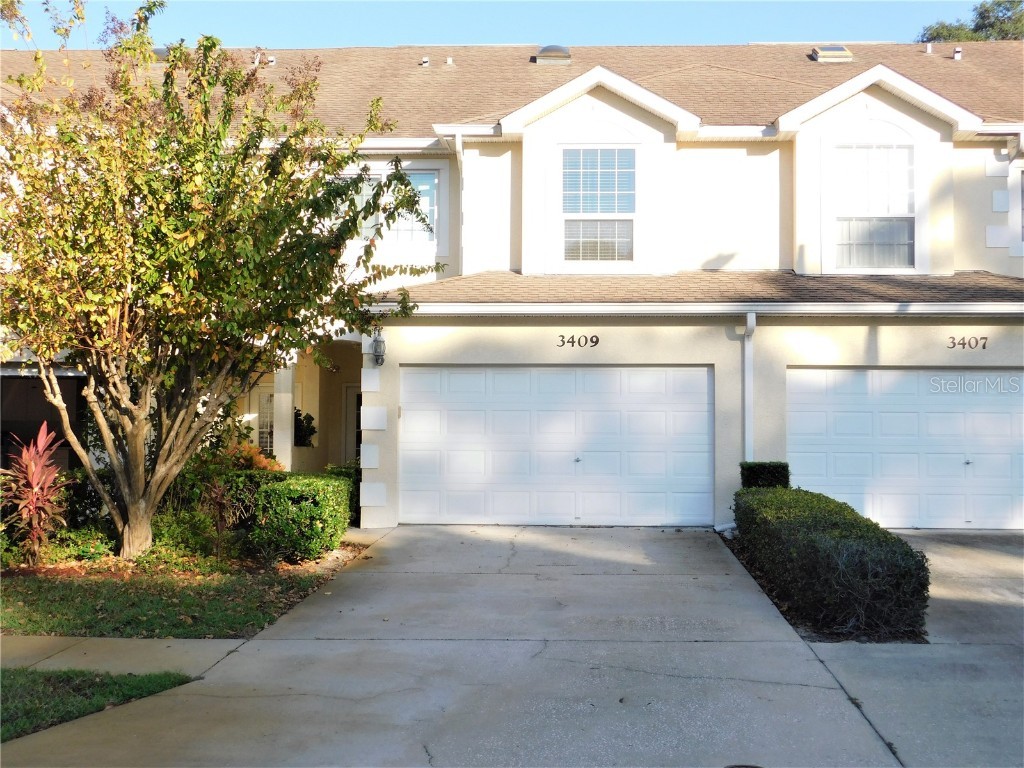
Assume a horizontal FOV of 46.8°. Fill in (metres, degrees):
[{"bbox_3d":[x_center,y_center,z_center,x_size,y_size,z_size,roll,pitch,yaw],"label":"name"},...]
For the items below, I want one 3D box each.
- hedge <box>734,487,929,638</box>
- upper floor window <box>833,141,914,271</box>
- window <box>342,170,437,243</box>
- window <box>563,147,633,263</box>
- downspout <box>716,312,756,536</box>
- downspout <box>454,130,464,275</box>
[{"bbox_3d":[3.025,1.641,11.916,0.826,0.805,5.300,0,-1,3],"label":"hedge"},{"bbox_3d":[5.169,-2.529,16.853,1.143,1.787,0.100,0,-1,2],"label":"upper floor window"},{"bbox_3d":[-1.902,-2.722,18.142,1.524,1.139,0.100,0,-1,2],"label":"window"},{"bbox_3d":[1.245,-2.574,16.984,1.053,1.635,0.100,0,-1,2],"label":"window"},{"bbox_3d":[2.971,0.526,15.660,0.526,2.923,0.420,0,-1,2],"label":"downspout"},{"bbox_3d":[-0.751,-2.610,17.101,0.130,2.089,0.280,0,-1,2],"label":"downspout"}]

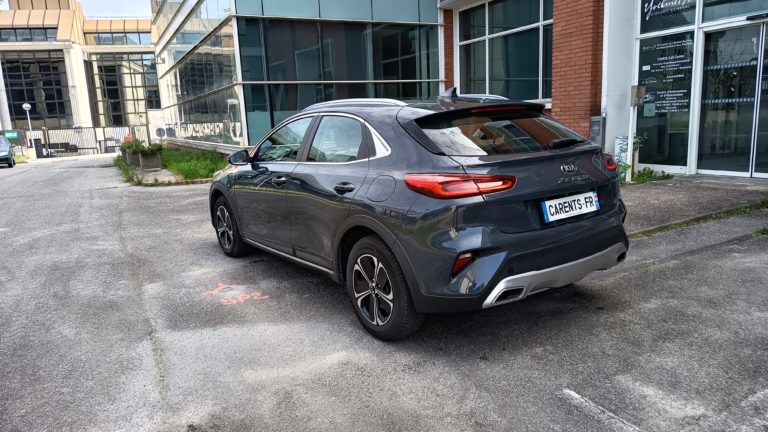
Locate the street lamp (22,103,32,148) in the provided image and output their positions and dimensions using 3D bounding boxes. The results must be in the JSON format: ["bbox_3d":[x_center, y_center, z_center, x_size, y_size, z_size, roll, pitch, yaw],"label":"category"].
[{"bbox_3d":[-17.995,-4.367,27.200,0.460,2.900,0.460,-3,11,0],"label":"street lamp"}]

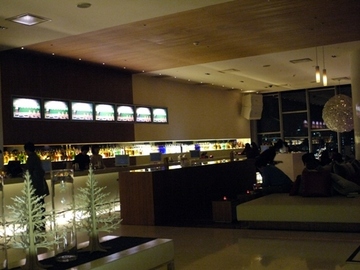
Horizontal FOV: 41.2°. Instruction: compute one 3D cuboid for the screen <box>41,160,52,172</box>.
[{"bbox_3d":[-2.771,0.647,9.821,0.340,0.280,0.060,-3,-2,-8],"label":"screen"}]

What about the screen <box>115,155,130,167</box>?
[{"bbox_3d":[-1.477,0.673,12.377,0.350,0.290,0.060,-2,-1,-12],"label":"screen"}]

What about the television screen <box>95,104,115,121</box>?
[{"bbox_3d":[-2.369,-0.706,15.222,0.090,0.575,1.012,-3,-1,31],"label":"television screen"}]

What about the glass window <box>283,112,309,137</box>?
[{"bbox_3d":[5.529,-0.485,22.964,1.220,1.150,0.080,-4,-2,30],"label":"glass window"}]

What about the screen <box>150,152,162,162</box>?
[{"bbox_3d":[-0.658,0.630,13.403,0.340,0.270,0.060,-3,-2,-2],"label":"screen"}]

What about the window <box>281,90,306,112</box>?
[{"bbox_3d":[6.362,-1.828,26.699,1.514,1.203,0.100,-3,-1,31],"label":"window"}]

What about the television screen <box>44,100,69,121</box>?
[{"bbox_3d":[-3.213,-0.649,12.662,0.080,0.530,0.940,-4,-2,30],"label":"television screen"}]

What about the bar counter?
[{"bbox_3d":[0.544,1.320,12.391,0.850,1.100,5.750,-4,-2,30],"label":"bar counter"}]

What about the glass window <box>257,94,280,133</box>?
[{"bbox_3d":[4.333,-1.062,23.667,1.200,1.930,0.080,-4,-2,30],"label":"glass window"}]

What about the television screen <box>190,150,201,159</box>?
[{"bbox_3d":[0.498,0.626,15.363,0.340,0.270,0.060,-3,-2,0],"label":"television screen"}]

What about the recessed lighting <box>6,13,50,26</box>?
[{"bbox_3d":[-3.126,-2.411,9.889,0.670,0.100,0.670,-3,-1,31],"label":"recessed lighting"}]

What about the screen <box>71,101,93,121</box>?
[{"bbox_3d":[-2.909,-0.711,14.317,0.090,0.604,1.013,-3,-1,31],"label":"screen"}]

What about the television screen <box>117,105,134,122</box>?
[{"bbox_3d":[-1.816,-0.714,16.150,0.090,0.573,1.022,-3,-1,31],"label":"television screen"}]

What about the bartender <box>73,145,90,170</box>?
[{"bbox_3d":[-2.437,1.127,12.262,0.500,1.700,0.360,-2,-1,-23],"label":"bartender"}]

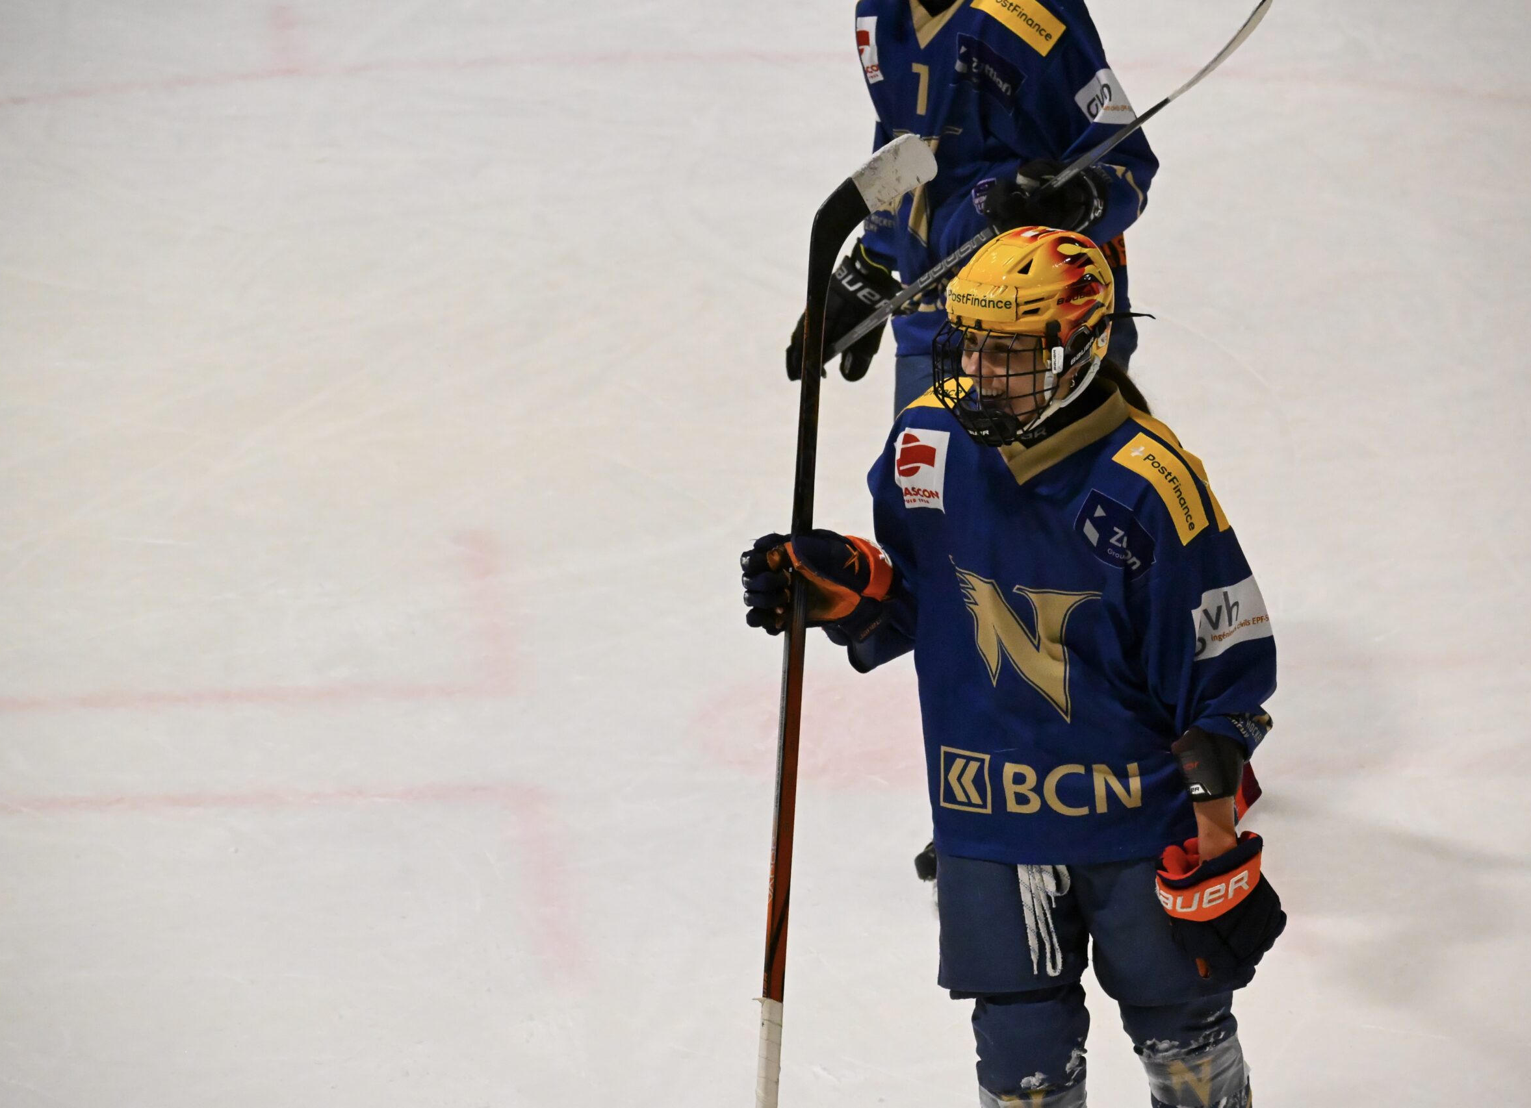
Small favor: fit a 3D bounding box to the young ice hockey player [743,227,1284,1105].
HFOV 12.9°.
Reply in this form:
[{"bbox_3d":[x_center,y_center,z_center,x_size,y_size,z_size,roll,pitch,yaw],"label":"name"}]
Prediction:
[{"bbox_3d":[0.368,0.386,9.599,0.660,1.730,0.620,11,23,27],"label":"young ice hockey player"}]

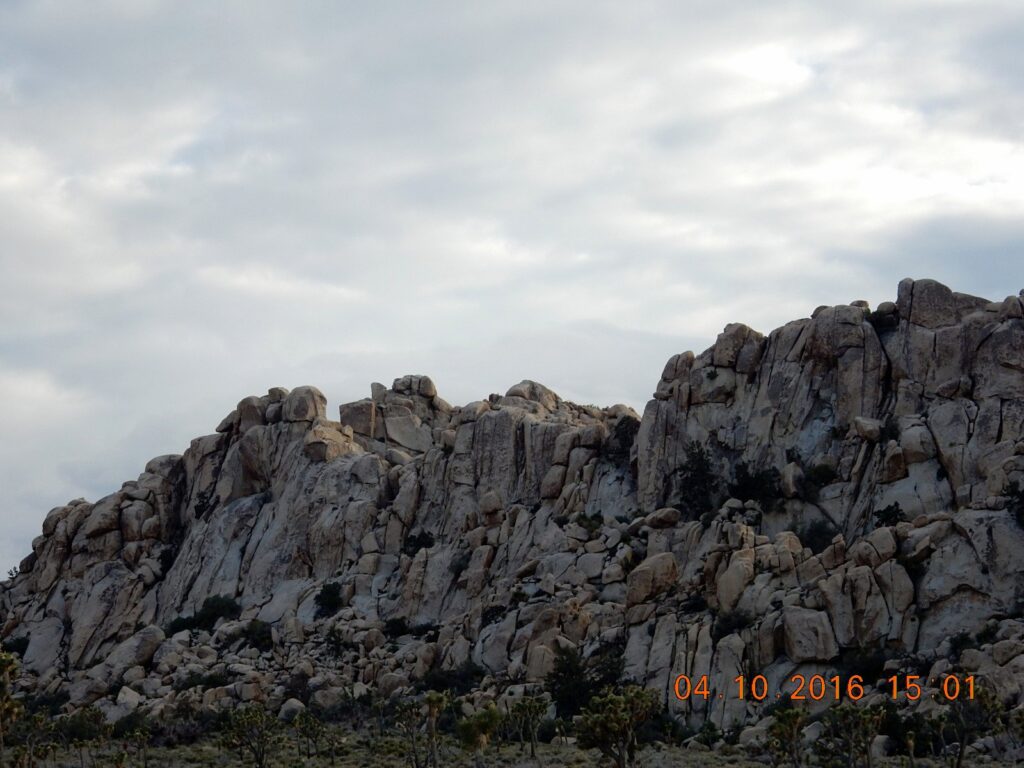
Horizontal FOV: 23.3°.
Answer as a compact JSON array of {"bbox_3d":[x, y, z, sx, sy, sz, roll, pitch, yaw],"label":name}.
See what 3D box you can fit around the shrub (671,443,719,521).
[{"bbox_3d":[16.763,8.953,227.000,4.202,7.145,3.572,0,-8,0],"label":"shrub"}]

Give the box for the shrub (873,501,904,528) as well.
[{"bbox_3d":[33.030,11.450,218.000,2.750,2.410,2.610,0,-8,0],"label":"shrub"}]

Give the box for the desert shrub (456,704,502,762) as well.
[{"bbox_3d":[-1.830,19.690,140.000,2.540,3.200,2.410,0,-8,0],"label":"desert shrub"}]

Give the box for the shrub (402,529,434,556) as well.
[{"bbox_3d":[-8.278,14.121,220.000,2.833,2.279,2.267,0,-8,0],"label":"shrub"}]

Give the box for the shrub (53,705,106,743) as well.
[{"bbox_3d":[-28.650,22.680,165.000,3.380,2.470,2.980,0,-8,0],"label":"shrub"}]

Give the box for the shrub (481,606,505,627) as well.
[{"bbox_3d":[-1.570,18.710,200.000,1.890,1.580,1.670,0,-8,0],"label":"shrub"}]

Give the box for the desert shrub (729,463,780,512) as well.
[{"bbox_3d":[22.250,9.542,228.000,4.771,4.633,3.817,0,-8,0],"label":"desert shrub"}]

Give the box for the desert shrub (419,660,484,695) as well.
[{"bbox_3d":[-4.748,23.032,195.000,5.180,2.980,3.370,0,-8,0],"label":"desert shrub"}]

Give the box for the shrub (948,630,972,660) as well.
[{"bbox_3d":[37.042,21.656,205.000,1.897,2.287,1.708,0,-8,0],"label":"shrub"}]

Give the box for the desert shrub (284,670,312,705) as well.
[{"bbox_3d":[-16.668,23.695,194.000,2.190,2.650,1.860,0,-8,0],"label":"desert shrub"}]

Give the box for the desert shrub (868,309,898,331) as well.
[{"bbox_3d":[34.984,-6.074,234.000,2.830,2.070,2.400,0,-8,0],"label":"desert shrub"}]

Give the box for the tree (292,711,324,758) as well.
[{"bbox_3d":[-13.513,23.274,165.000,2.125,3.155,2.019,0,-8,0],"label":"tree"}]

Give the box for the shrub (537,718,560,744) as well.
[{"bbox_3d":[2.761,26.291,188.000,1.816,1.947,1.725,0,-8,0],"label":"shrub"}]

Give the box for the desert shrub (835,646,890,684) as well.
[{"bbox_3d":[26.800,21.520,190.000,4.200,2.850,3.690,0,-8,0],"label":"desert shrub"}]

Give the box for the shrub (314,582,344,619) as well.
[{"bbox_3d":[-15.129,17.948,206.000,2.490,2.980,2.110,0,-8,0],"label":"shrub"}]

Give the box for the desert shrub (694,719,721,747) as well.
[{"bbox_3d":[14.791,26.366,188.000,1.970,2.120,1.670,0,-8,0],"label":"desert shrub"}]

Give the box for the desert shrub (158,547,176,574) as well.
[{"bbox_3d":[-31.193,16.027,225.000,1.630,2.420,1.467,0,-8,0],"label":"desert shrub"}]

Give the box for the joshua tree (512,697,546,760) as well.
[{"bbox_3d":[1.070,20.951,152.000,2.080,3.910,1.770,0,-8,0],"label":"joshua tree"}]

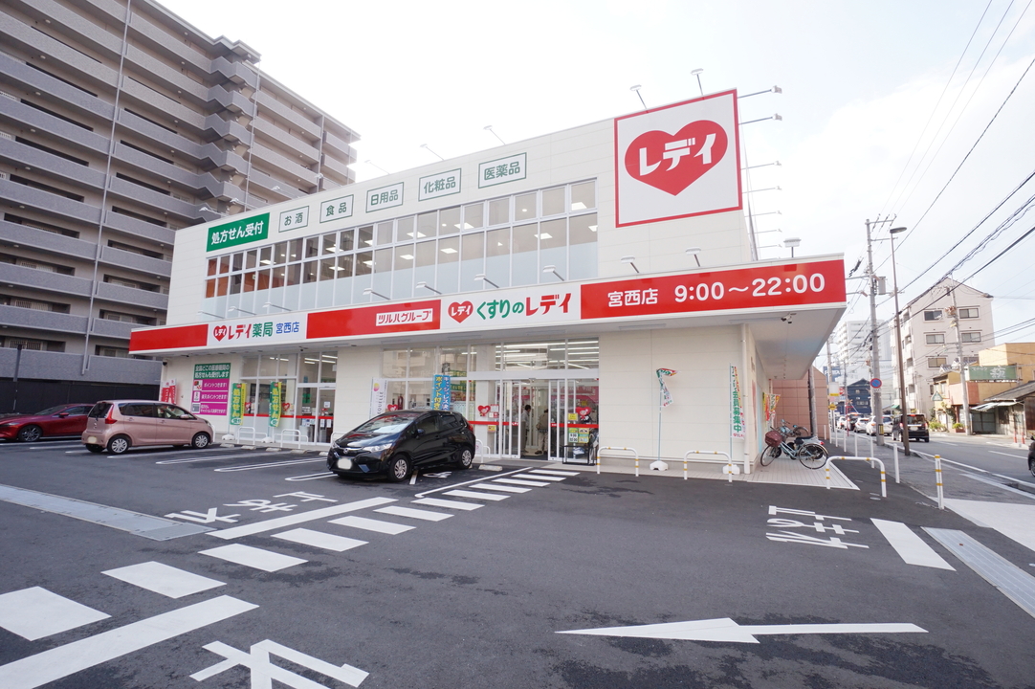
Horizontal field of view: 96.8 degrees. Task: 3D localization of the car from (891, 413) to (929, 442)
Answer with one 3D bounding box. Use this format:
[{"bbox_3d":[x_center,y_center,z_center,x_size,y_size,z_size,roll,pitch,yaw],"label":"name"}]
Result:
[{"bbox_3d":[26.008,5.529,30.495,1.475,1.700,3.395,-3,-9,29],"label":"car"}]

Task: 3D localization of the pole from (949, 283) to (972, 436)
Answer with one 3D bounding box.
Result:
[{"bbox_3d":[38.353,1.266,39.742,0.420,13.000,0.420,-3,-9,29],"label":"pole"}]

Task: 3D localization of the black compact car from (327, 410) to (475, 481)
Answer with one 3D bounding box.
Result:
[{"bbox_3d":[-2.722,2.388,11.386,1.695,1.525,3.955,-3,-9,26],"label":"black compact car"}]

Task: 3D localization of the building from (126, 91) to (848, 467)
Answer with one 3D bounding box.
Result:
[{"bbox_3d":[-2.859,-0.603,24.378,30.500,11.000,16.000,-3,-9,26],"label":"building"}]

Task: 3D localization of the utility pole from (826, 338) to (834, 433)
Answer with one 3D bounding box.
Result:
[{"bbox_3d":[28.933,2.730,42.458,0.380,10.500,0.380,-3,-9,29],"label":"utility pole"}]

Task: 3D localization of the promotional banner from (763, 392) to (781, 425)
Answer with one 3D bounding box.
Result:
[{"bbox_3d":[14.940,3.812,26.943,0.750,1.850,0.300,-3,-9,26],"label":"promotional banner"}]

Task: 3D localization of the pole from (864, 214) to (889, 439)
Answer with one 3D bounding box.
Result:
[{"bbox_3d":[19.507,-0.904,25.101,0.500,12.600,0.500,-3,-9,29],"label":"pole"}]

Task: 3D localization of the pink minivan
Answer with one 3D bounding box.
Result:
[{"bbox_3d":[-12.181,2.739,15.538,1.475,1.620,3.395,-3,-9,26],"label":"pink minivan"}]

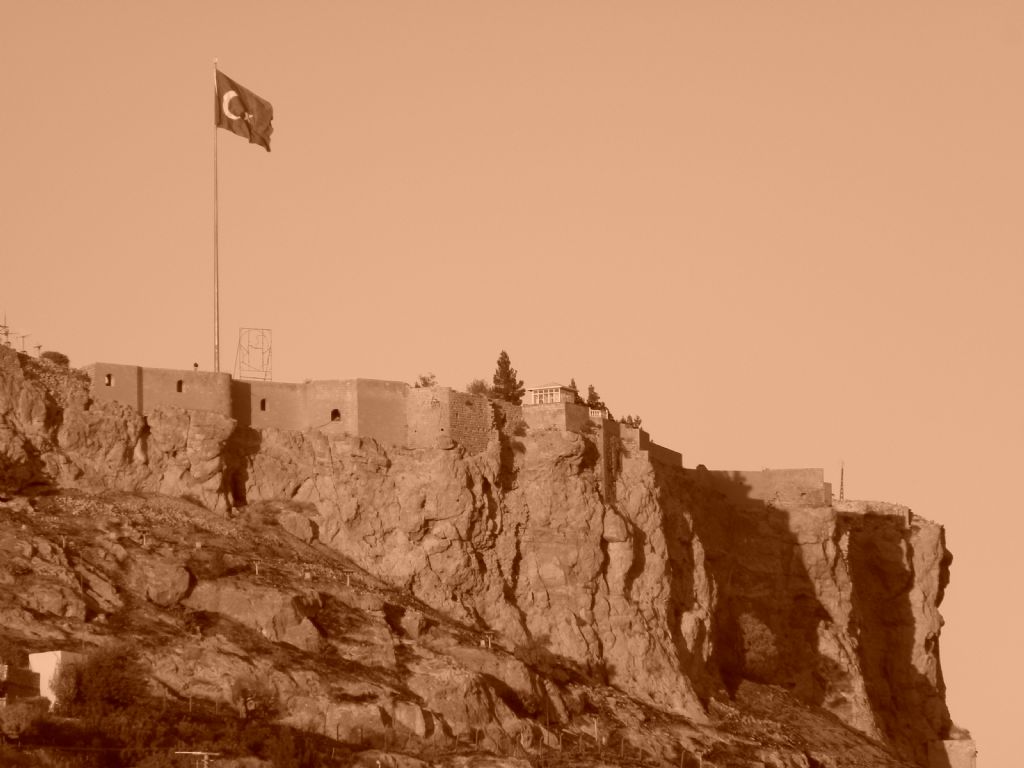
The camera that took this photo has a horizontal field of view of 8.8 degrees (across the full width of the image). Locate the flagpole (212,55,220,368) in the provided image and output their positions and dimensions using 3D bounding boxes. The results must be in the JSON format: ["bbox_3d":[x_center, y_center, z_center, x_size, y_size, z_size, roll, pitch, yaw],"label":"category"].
[{"bbox_3d":[-36.690,-19.930,830.000,0.600,40.500,0.600,-1,-8,0],"label":"flagpole"}]

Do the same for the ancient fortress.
[{"bbox_3d":[-6.290,5.920,833.000,91.000,15.500,30.000,1,-8,-8],"label":"ancient fortress"}]

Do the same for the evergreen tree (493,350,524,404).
[{"bbox_3d":[-0.430,-0.560,828.000,4.000,7.000,4.000,-1,-8,0],"label":"evergreen tree"}]

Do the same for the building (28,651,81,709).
[{"bbox_3d":[-46.330,30.160,680.000,4.400,6.000,4.200,-8,-11,43],"label":"building"}]

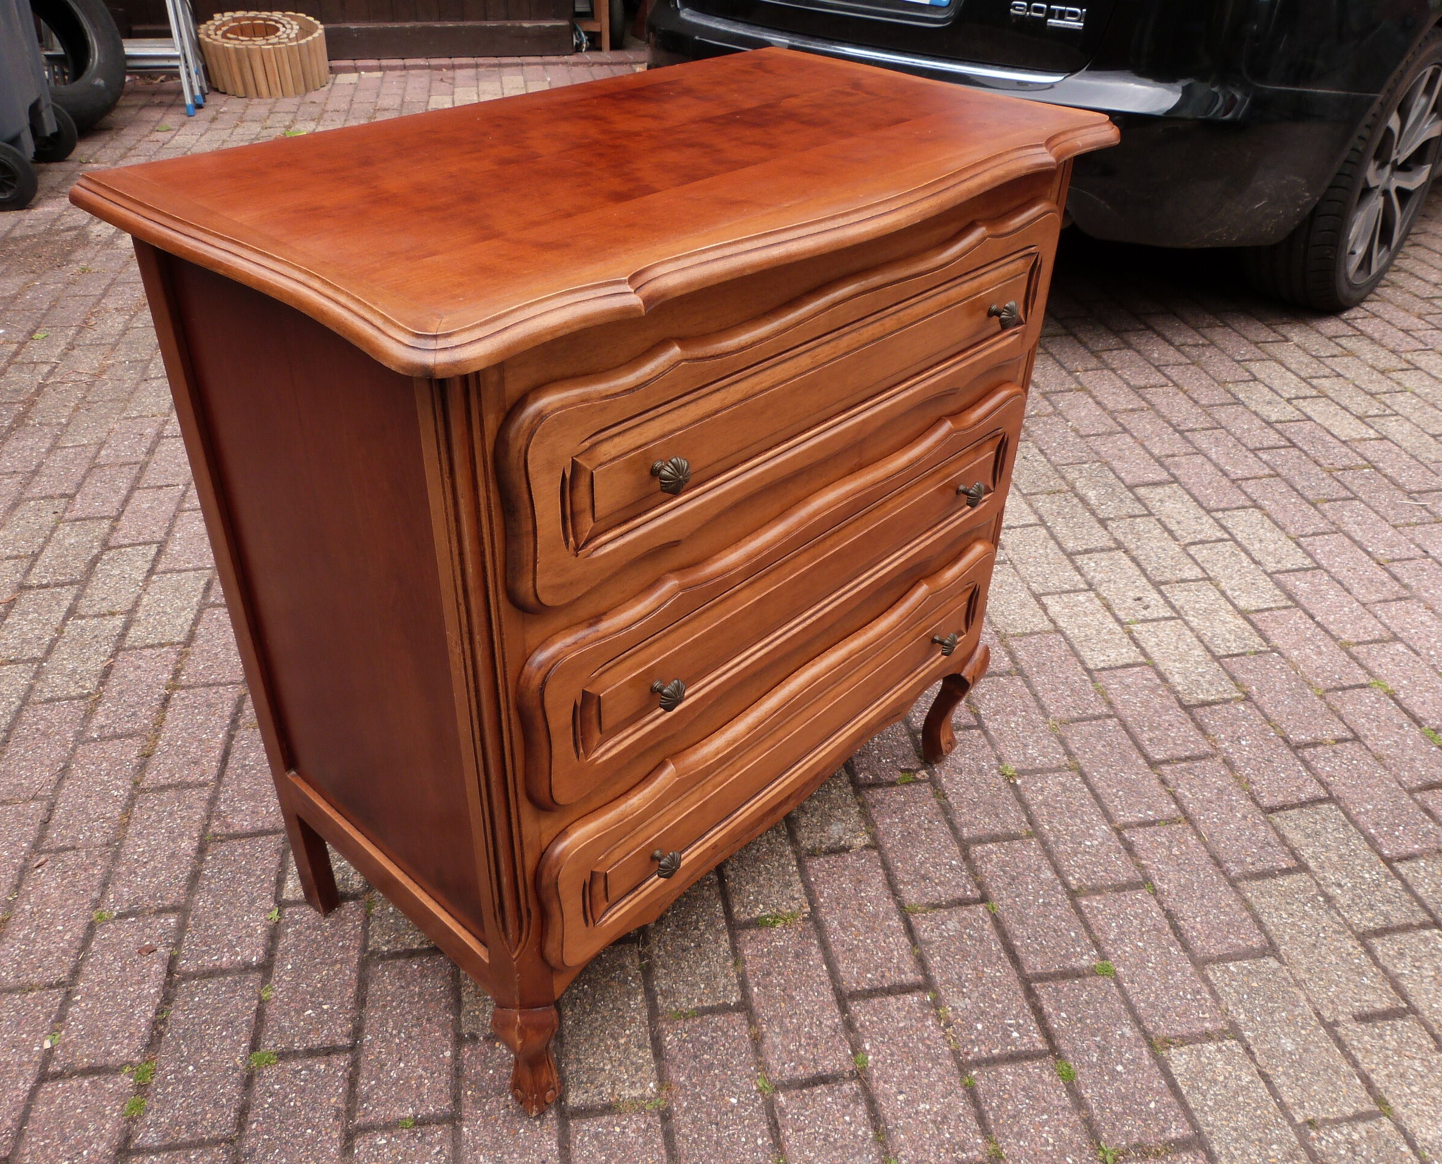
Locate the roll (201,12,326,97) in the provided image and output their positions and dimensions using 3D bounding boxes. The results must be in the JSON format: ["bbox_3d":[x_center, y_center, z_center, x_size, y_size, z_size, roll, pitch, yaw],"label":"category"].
[{"bbox_3d":[-1.908,-2.221,4.710,0.500,0.200,0.510,2,39,-2],"label":"roll"}]

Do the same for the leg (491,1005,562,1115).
[{"bbox_3d":[-0.182,0.446,1.069,0.065,0.173,0.070,1,35,-2],"label":"leg"}]

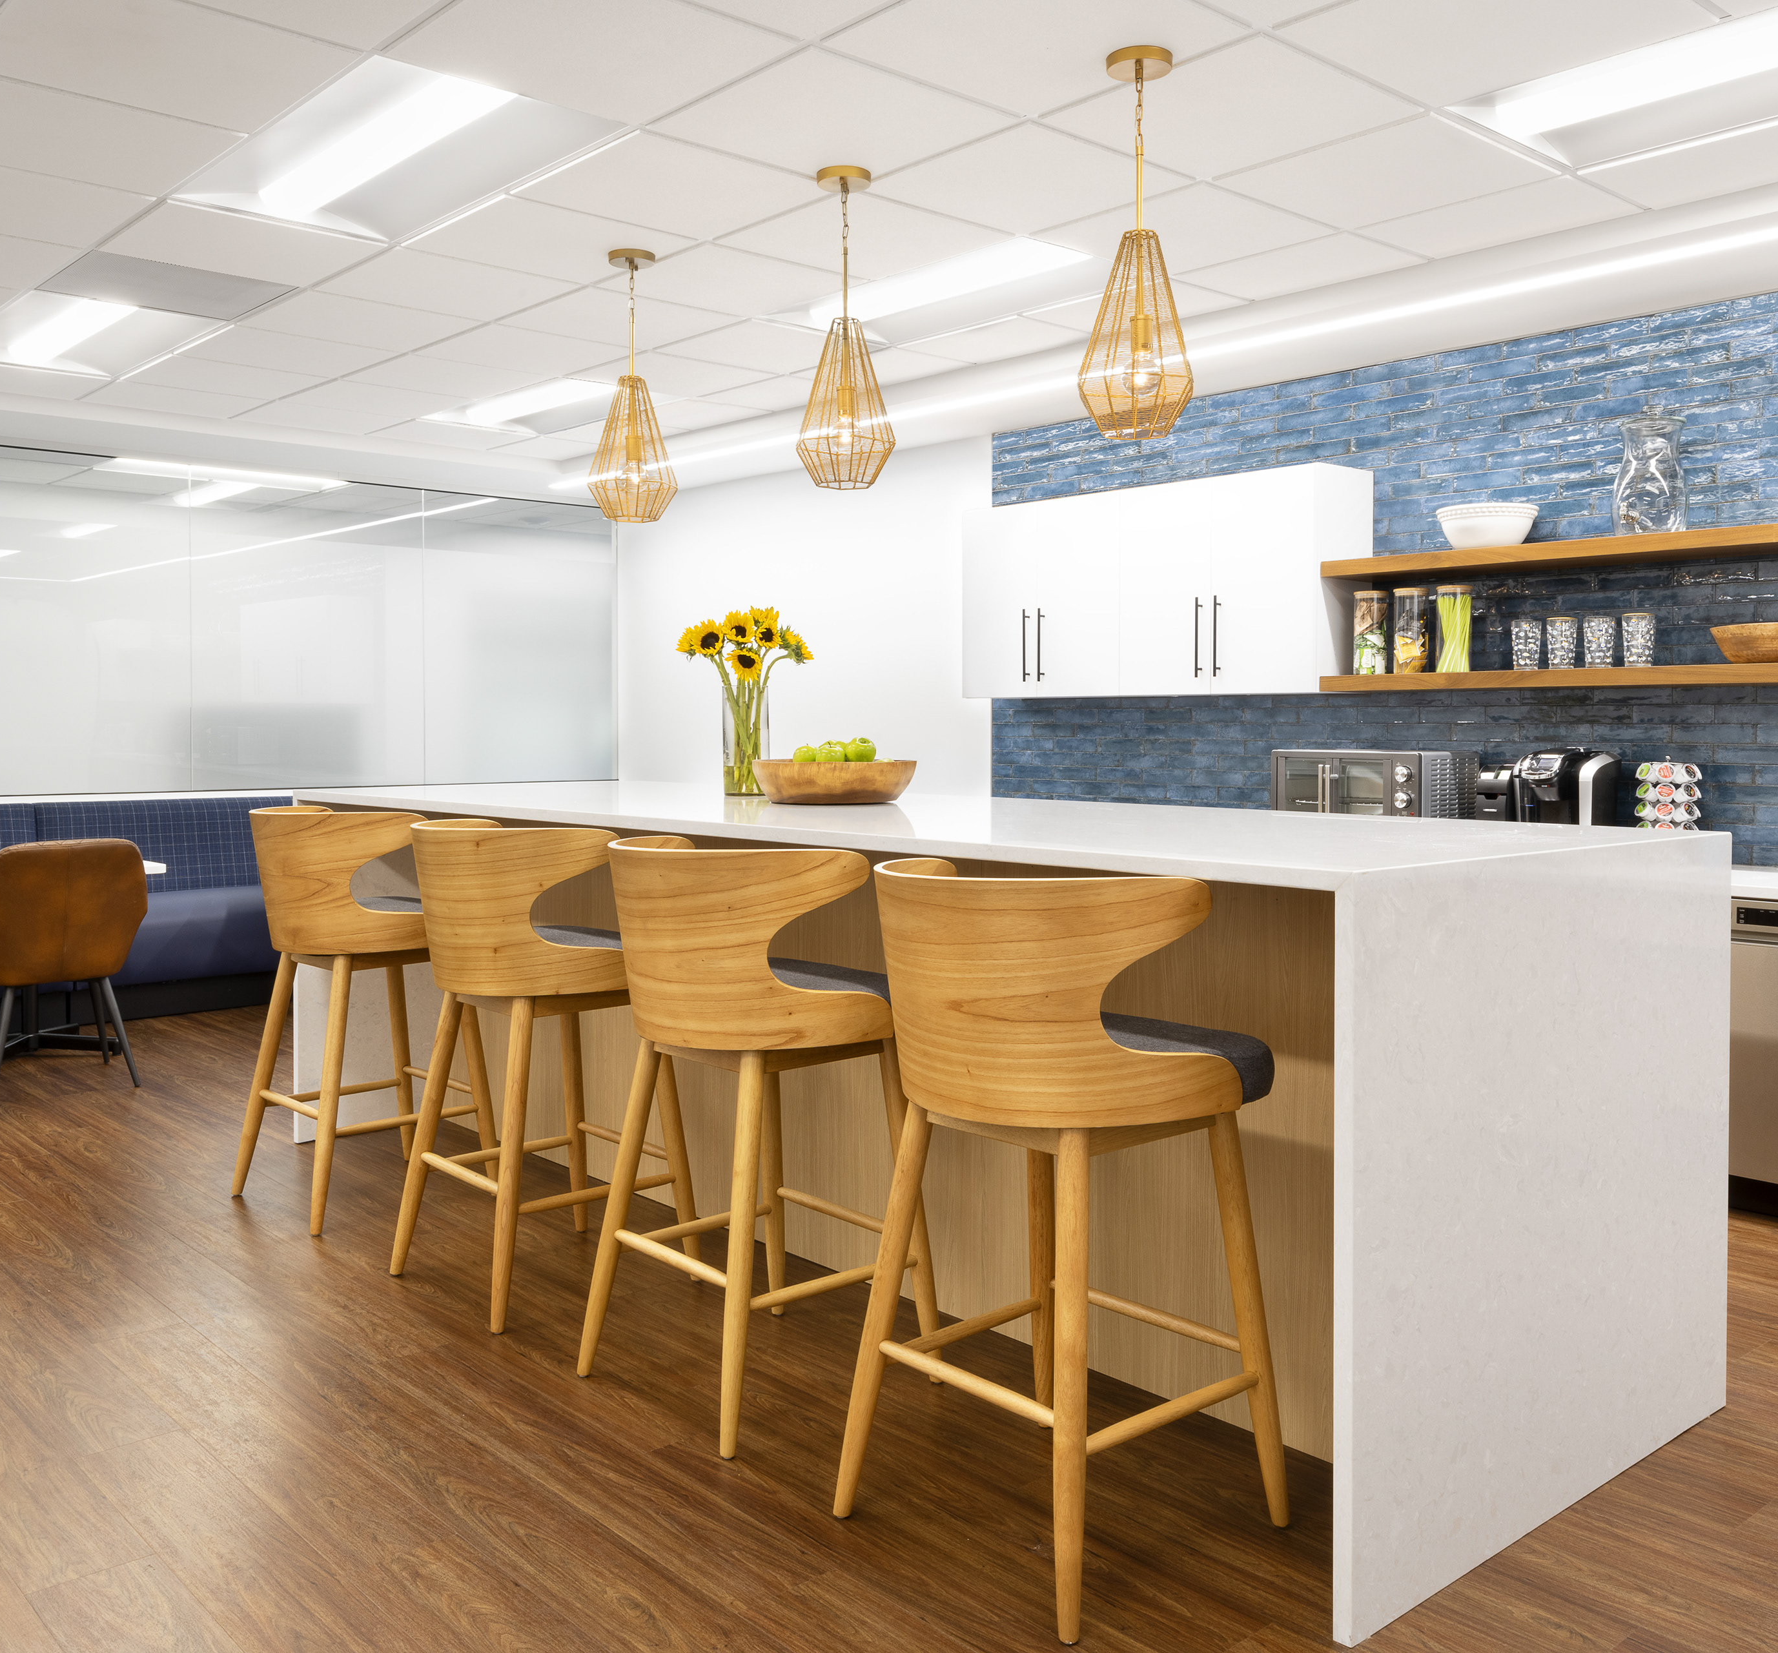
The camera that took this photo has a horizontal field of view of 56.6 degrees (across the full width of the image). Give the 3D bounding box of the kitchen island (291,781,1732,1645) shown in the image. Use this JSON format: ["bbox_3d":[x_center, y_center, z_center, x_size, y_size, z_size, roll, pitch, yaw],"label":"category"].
[{"bbox_3d":[-0.117,0.491,4.053,1.251,1.080,3.666,-3,5,-41],"label":"kitchen island"}]

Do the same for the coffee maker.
[{"bbox_3d":[2.020,-0.054,4.977,0.320,0.345,0.250,-3,5,-41],"label":"coffee maker"}]

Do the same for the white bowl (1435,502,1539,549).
[{"bbox_3d":[1.921,-0.947,5.300,0.310,0.140,0.310,0,3,0],"label":"white bowl"}]

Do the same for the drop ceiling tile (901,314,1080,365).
[{"bbox_3d":[0.365,-1.668,5.652,0.392,0.020,0.600,-3,5,-41],"label":"drop ceiling tile"}]

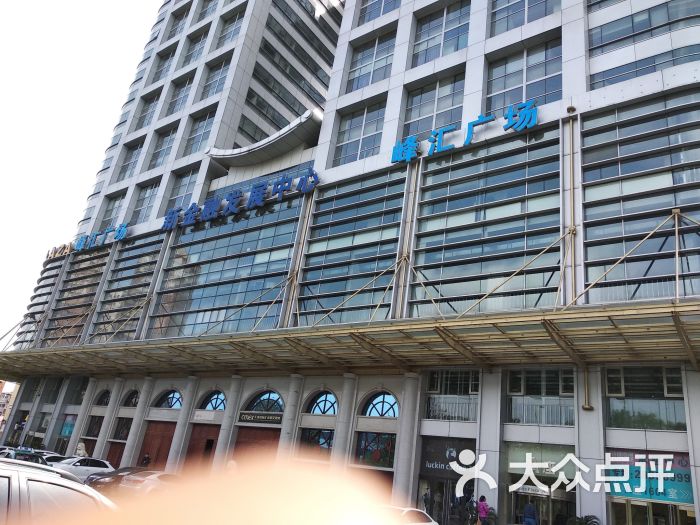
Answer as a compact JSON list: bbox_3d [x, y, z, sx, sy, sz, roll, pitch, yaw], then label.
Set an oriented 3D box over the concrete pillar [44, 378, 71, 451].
[{"bbox_3d":[-26.301,14.267,47.856,1.100,7.200,0.950,-9,-29,36],"label":"concrete pillar"}]

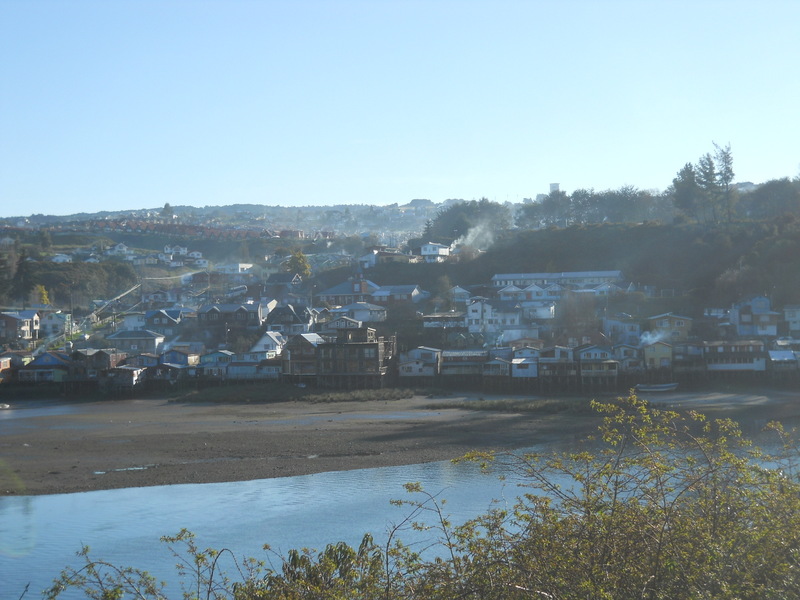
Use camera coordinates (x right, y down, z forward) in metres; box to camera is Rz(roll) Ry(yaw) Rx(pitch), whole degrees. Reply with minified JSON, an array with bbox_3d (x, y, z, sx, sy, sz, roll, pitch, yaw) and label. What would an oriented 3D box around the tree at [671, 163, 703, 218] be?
[{"bbox_3d":[95.514,-36.172,470.000,10.000,19.200,9.500,0,2,0],"label":"tree"}]

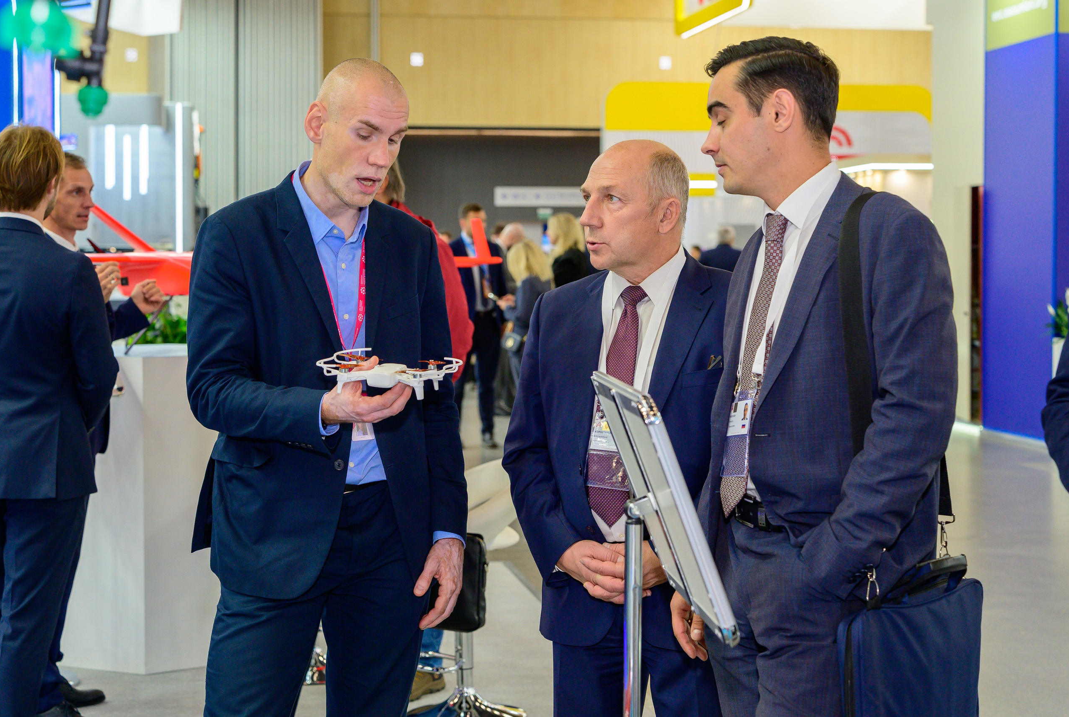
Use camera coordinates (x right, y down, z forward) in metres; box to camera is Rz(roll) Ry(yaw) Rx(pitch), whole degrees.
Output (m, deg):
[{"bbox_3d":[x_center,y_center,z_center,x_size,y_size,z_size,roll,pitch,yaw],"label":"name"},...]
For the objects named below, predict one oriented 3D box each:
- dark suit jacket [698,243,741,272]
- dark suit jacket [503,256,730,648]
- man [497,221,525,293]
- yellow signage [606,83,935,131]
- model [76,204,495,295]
[{"bbox_3d":[1.700,-0.634,16.000,0.520,0.770,0.300,1,3,11],"label":"dark suit jacket"},{"bbox_3d":[0.197,0.177,3.550,0.570,0.760,0.340,1,3,19],"label":"dark suit jacket"},{"bbox_3d":[-0.218,-0.363,16.300,0.350,1.760,0.520,1,3,21],"label":"man"},{"bbox_3d":[2.278,-2.442,17.500,3.200,0.480,0.150,0,3,-6],"label":"yellow signage"},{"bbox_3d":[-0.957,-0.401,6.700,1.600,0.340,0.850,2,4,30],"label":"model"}]

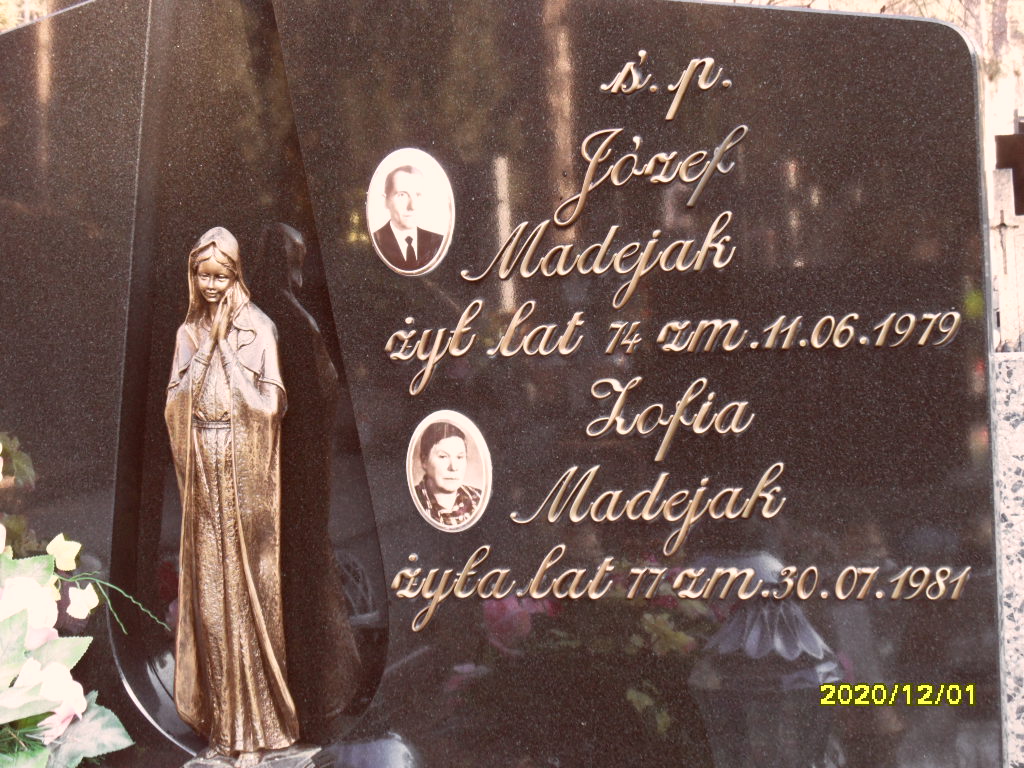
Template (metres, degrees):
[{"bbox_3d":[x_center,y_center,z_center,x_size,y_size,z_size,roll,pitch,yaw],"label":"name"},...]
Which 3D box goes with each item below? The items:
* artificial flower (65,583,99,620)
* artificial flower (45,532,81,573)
[{"bbox_3d":[-0.399,0.202,2.200,0.029,0.034,0.015,-3,2,-3],"label":"artificial flower"},{"bbox_3d":[-0.417,0.157,2.200,0.031,0.036,0.015,-3,2,-3],"label":"artificial flower"}]

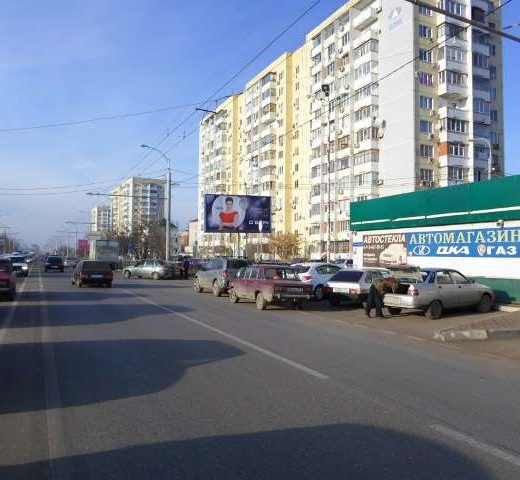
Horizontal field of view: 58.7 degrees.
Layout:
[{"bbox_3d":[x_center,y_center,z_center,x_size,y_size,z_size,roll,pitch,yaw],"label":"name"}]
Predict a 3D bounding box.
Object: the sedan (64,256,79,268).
[{"bbox_3d":[-25.298,2.955,61.897,1.700,1.460,4.300,1,-2,-25],"label":"sedan"}]

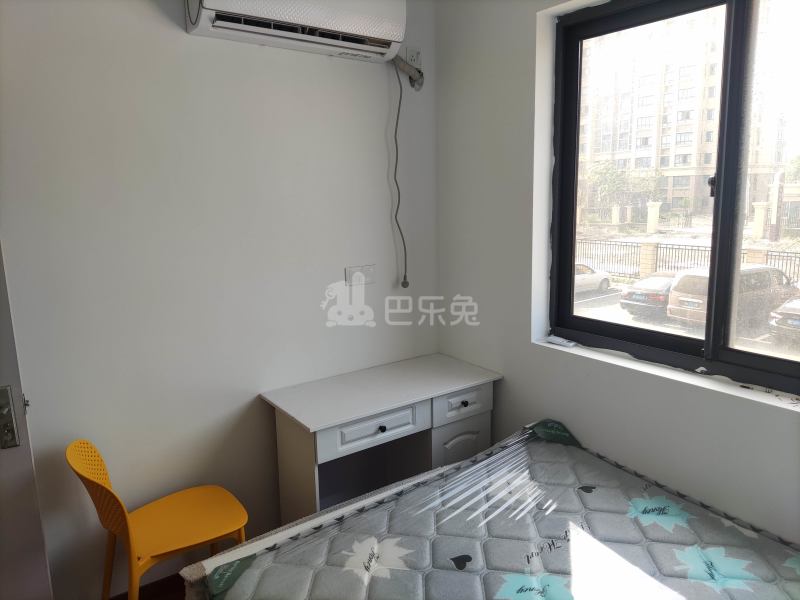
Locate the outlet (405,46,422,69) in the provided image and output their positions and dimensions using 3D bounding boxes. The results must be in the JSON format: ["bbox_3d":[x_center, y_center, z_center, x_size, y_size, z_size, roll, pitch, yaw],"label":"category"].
[{"bbox_3d":[0.070,-1.144,2.842,0.088,0.088,0.012,-9,13,-35],"label":"outlet"}]

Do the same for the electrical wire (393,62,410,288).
[{"bbox_3d":[0.004,-0.583,2.915,0.071,1.073,0.050,-9,13,-34],"label":"electrical wire"}]

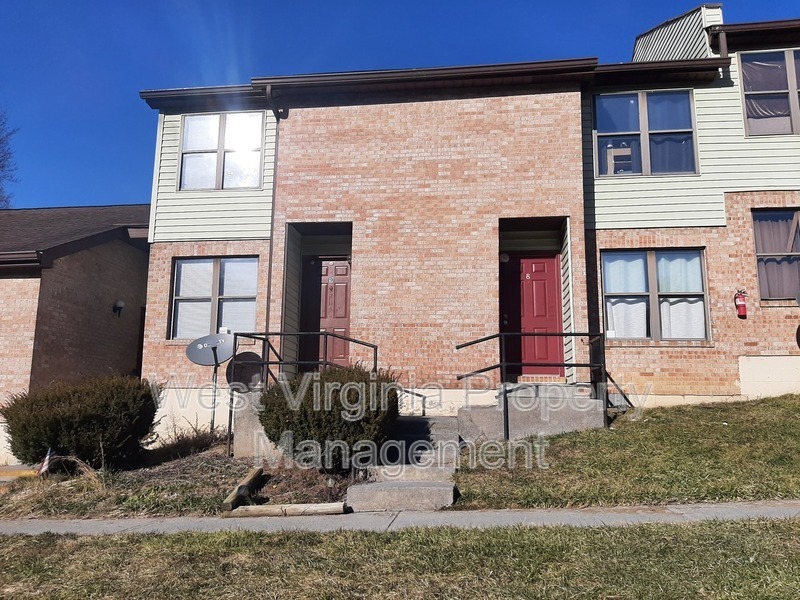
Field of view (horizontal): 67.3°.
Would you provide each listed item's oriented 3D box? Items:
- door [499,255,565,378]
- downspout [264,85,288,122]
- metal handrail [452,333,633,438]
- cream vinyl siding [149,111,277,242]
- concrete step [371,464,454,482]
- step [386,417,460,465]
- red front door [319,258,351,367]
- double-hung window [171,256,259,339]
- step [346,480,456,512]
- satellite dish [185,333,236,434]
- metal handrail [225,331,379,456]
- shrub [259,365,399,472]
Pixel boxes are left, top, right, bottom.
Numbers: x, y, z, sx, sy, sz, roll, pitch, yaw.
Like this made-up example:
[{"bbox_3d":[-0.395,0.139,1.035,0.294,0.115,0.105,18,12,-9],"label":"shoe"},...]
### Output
[{"bbox_3d":[2.195,0.252,10.165,1.020,2.050,0.080,-1,-8,8],"label":"door"},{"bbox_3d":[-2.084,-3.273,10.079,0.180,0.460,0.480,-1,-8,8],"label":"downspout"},{"bbox_3d":[1.804,1.240,8.517,1.986,1.422,1.038,0,-9,7],"label":"metal handrail"},{"bbox_3d":[-3.415,-2.276,11.017,2.400,2.450,0.080,-1,-8,8],"label":"cream vinyl siding"},{"bbox_3d":[0.114,2.117,7.368,1.158,0.170,0.329,0,-9,7],"label":"concrete step"},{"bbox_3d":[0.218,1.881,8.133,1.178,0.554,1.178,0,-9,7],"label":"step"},{"bbox_3d":[-1.224,0.305,10.637,0.960,2.030,0.080,-1,-8,8],"label":"red front door"},{"bbox_3d":[-3.316,-0.043,10.737,1.620,1.500,0.120,-1,-8,8],"label":"double-hung window"},{"bbox_3d":[0.037,2.280,7.007,1.240,0.260,0.400,0,-8,3],"label":"step"},{"bbox_3d":[-3.002,1.301,9.483,0.818,1.579,0.599,3,-10,-14],"label":"satellite dish"},{"bbox_3d":[-1.302,1.400,8.883,2.116,1.732,1.038,0,-9,7],"label":"metal handrail"},{"bbox_3d":[-0.883,1.494,7.561,1.717,1.268,1.397,0,-9,7],"label":"shrub"}]

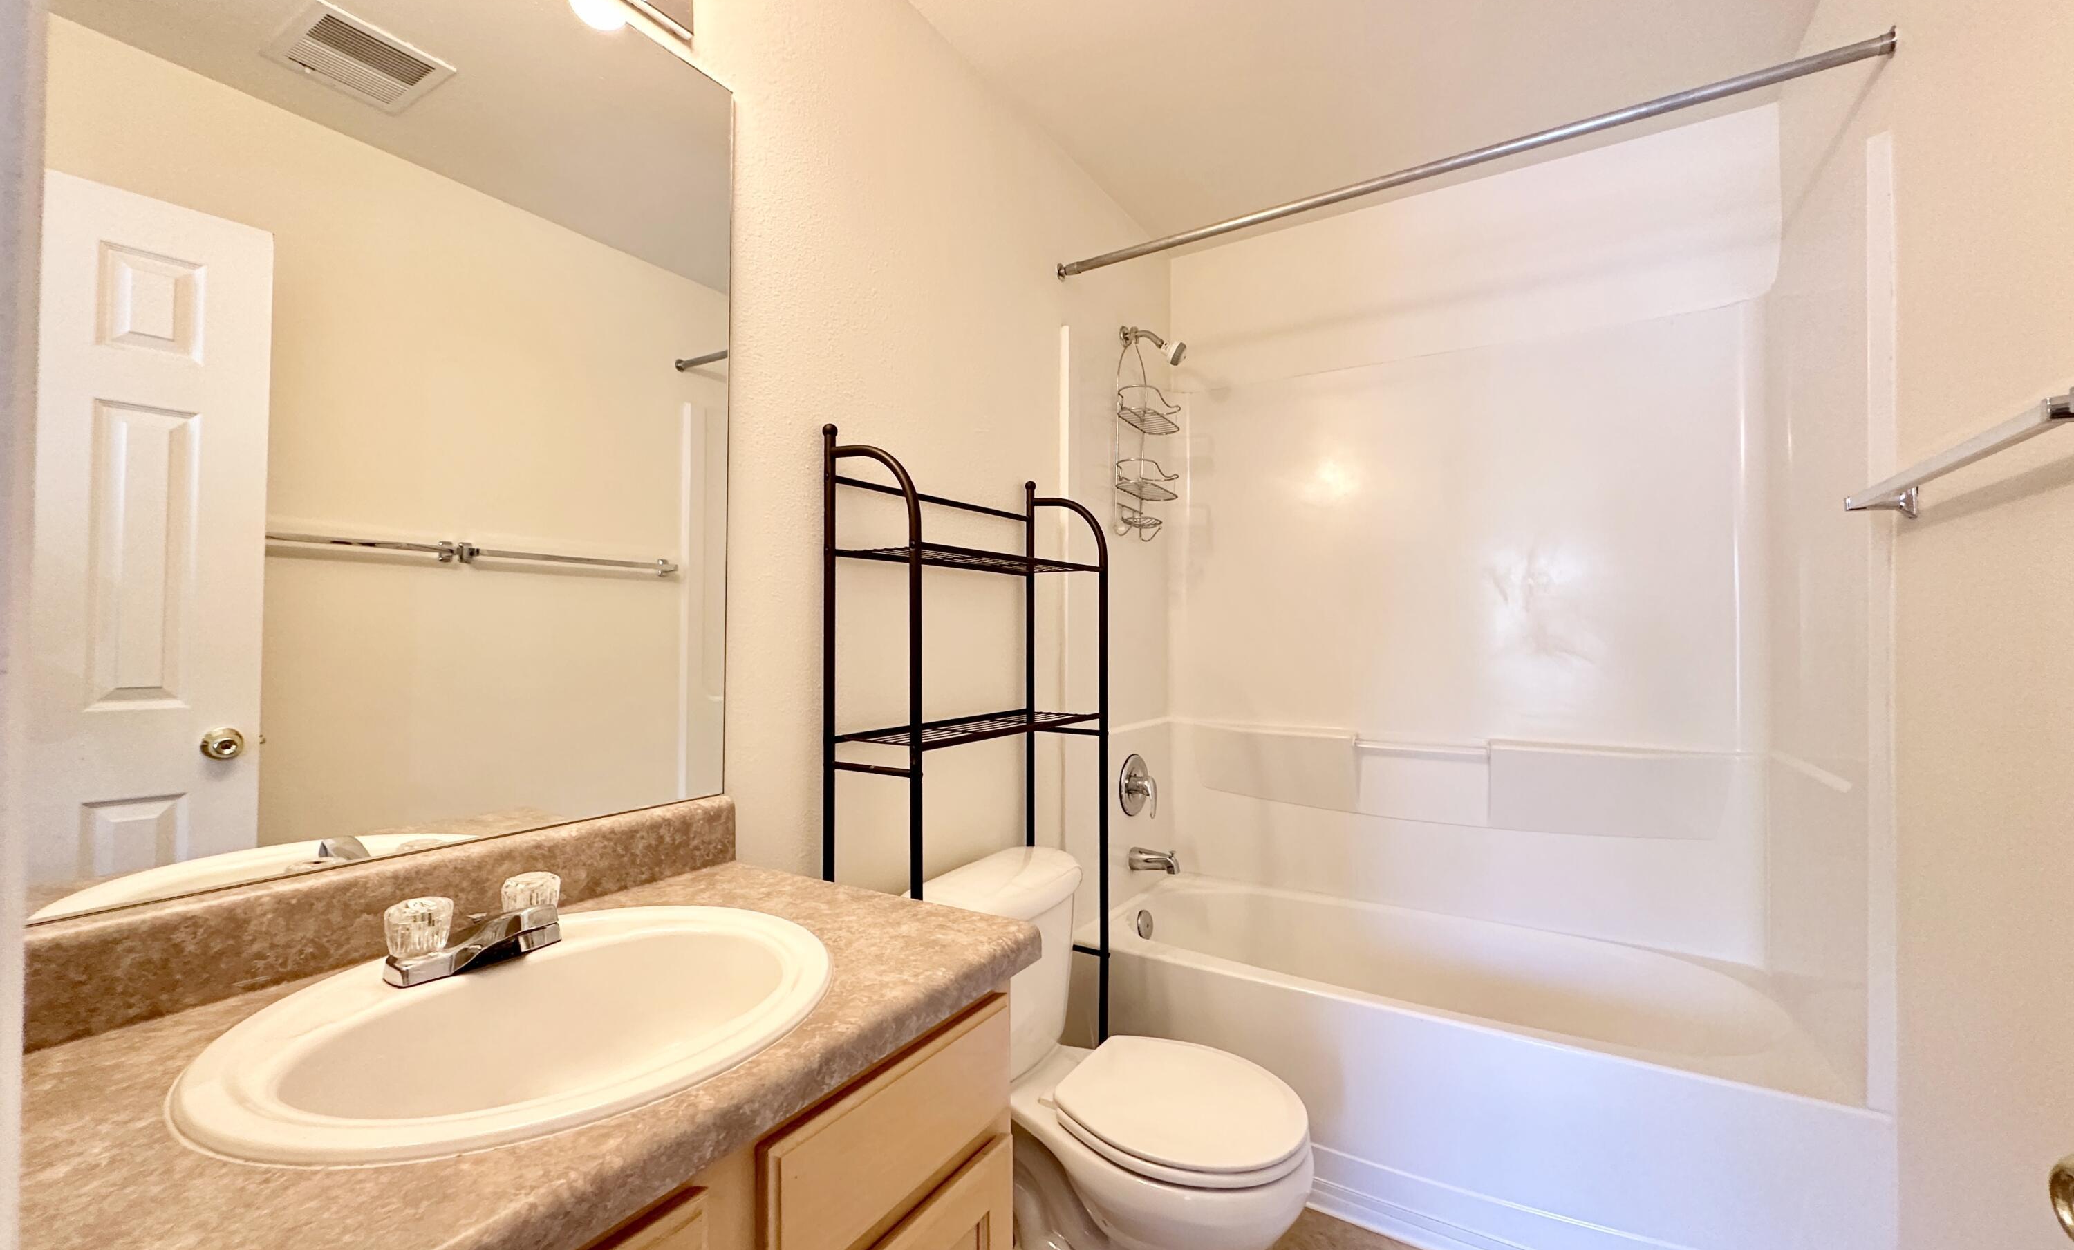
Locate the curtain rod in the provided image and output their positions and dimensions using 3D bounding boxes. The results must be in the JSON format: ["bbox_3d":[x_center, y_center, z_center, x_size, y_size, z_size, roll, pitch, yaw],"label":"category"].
[{"bbox_3d":[0.693,-0.900,1.702,1.510,0.045,0.045,0,-1,32],"label":"curtain rod"}]

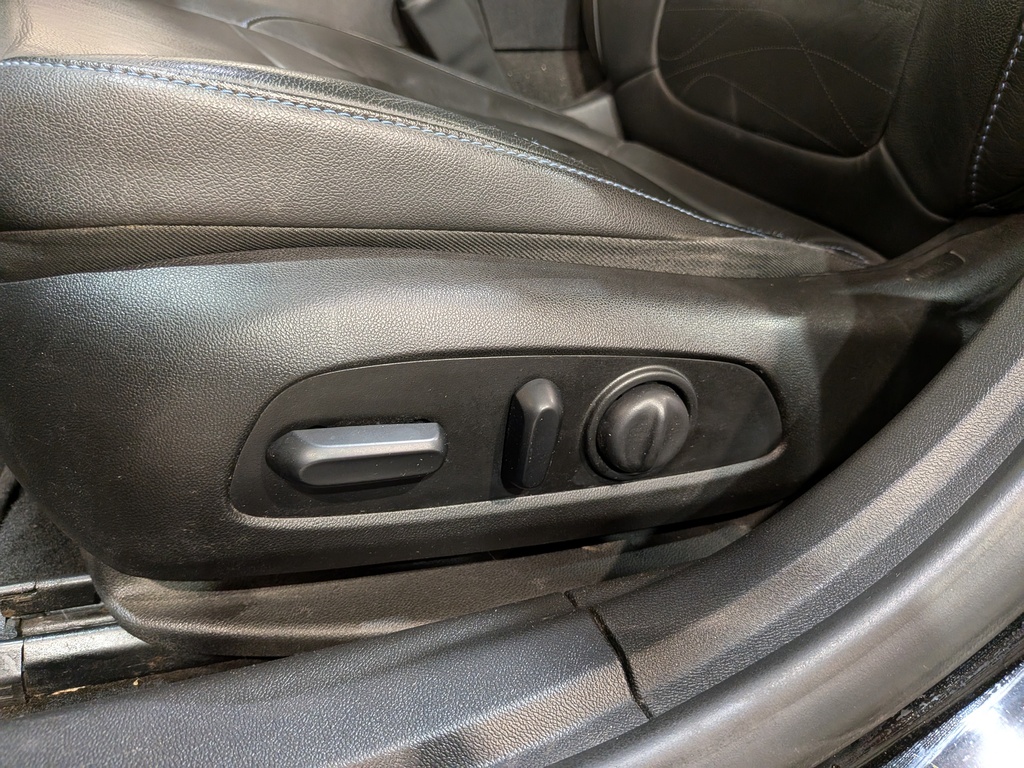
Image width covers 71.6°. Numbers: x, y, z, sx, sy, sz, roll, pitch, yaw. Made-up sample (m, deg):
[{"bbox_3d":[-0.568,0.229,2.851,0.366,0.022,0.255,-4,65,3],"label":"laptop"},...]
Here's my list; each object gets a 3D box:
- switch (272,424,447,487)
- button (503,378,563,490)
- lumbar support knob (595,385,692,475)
[{"bbox_3d":[-0.065,0.031,0.301,0.075,0.019,0.019,-3,27,-20],"label":"switch"},{"bbox_3d":[0.010,0.024,0.326,0.020,0.051,0.018,-1,26,-20],"label":"button"},{"bbox_3d":[0.066,0.024,0.348,0.044,0.044,0.017,-1,27,-20],"label":"lumbar support knob"}]

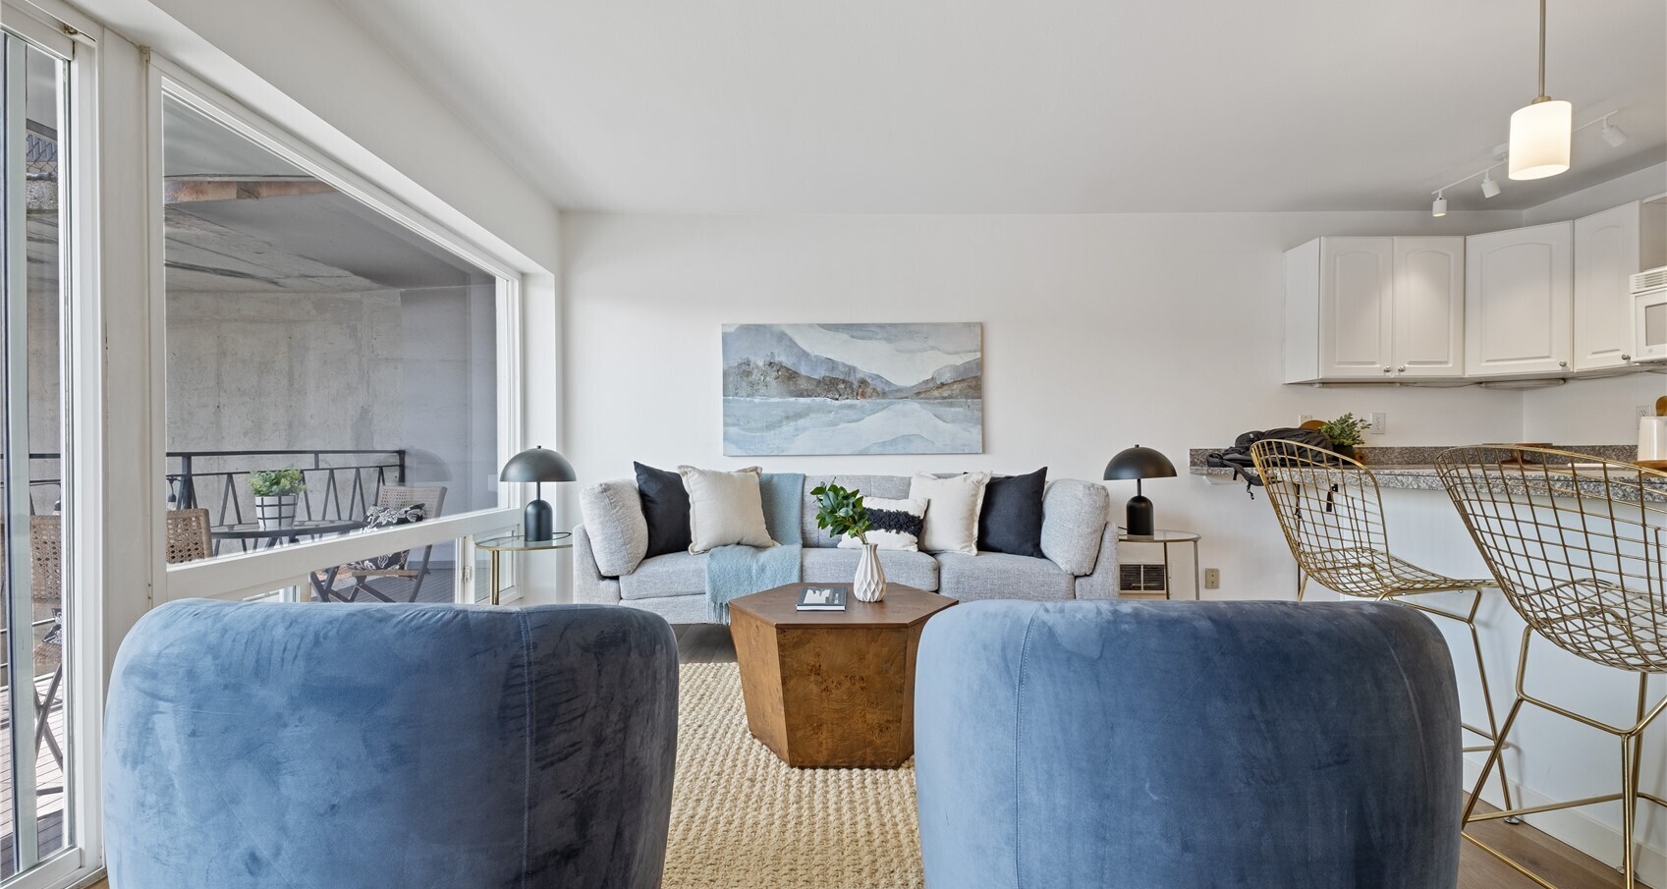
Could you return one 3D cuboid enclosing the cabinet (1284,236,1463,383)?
[{"bbox_3d":[3.059,-0.746,3.953,0.815,0.780,0.310,-1,-1,-1],"label":"cabinet"}]

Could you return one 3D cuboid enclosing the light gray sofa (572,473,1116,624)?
[{"bbox_3d":[0.055,0.609,3.550,2.450,0.897,0.860,-1,-1,-1],"label":"light gray sofa"}]

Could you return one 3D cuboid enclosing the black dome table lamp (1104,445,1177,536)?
[{"bbox_3d":[1.610,0.243,3.640,0.380,0.485,0.380,0,0,0],"label":"black dome table lamp"}]

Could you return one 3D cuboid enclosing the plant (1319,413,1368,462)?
[{"bbox_3d":[2.755,-0.030,3.750,0.250,0.285,0.240,0,0,0],"label":"plant"}]

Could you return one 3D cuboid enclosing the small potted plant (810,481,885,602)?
[{"bbox_3d":[0.052,0.360,2.585,0.265,0.445,0.230,0,0,0],"label":"small potted plant"}]

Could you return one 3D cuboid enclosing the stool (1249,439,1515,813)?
[{"bbox_3d":[1.675,0.505,2.140,0.510,1.030,0.530,0,0,-5],"label":"stool"}]

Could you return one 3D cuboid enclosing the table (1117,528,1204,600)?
[{"bbox_3d":[1.627,0.755,3.572,0.515,0.574,0.515,-1,-1,-1],"label":"table"}]

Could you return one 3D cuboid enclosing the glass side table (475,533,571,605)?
[{"bbox_3d":[-1.533,0.785,3.483,0.515,0.574,0.515,-1,-1,-1],"label":"glass side table"}]

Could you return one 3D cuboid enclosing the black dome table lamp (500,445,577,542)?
[{"bbox_3d":[-1.534,0.258,3.610,0.395,0.502,0.395,-1,-1,-1],"label":"black dome table lamp"}]

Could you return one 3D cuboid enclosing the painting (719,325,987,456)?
[{"bbox_3d":[0.120,-0.319,4.009,1.505,0.752,0.036,-1,-1,-1],"label":"painting"}]

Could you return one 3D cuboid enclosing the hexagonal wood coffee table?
[{"bbox_3d":[0.038,0.800,2.510,0.830,0.455,0.720,0,0,-1],"label":"hexagonal wood coffee table"}]

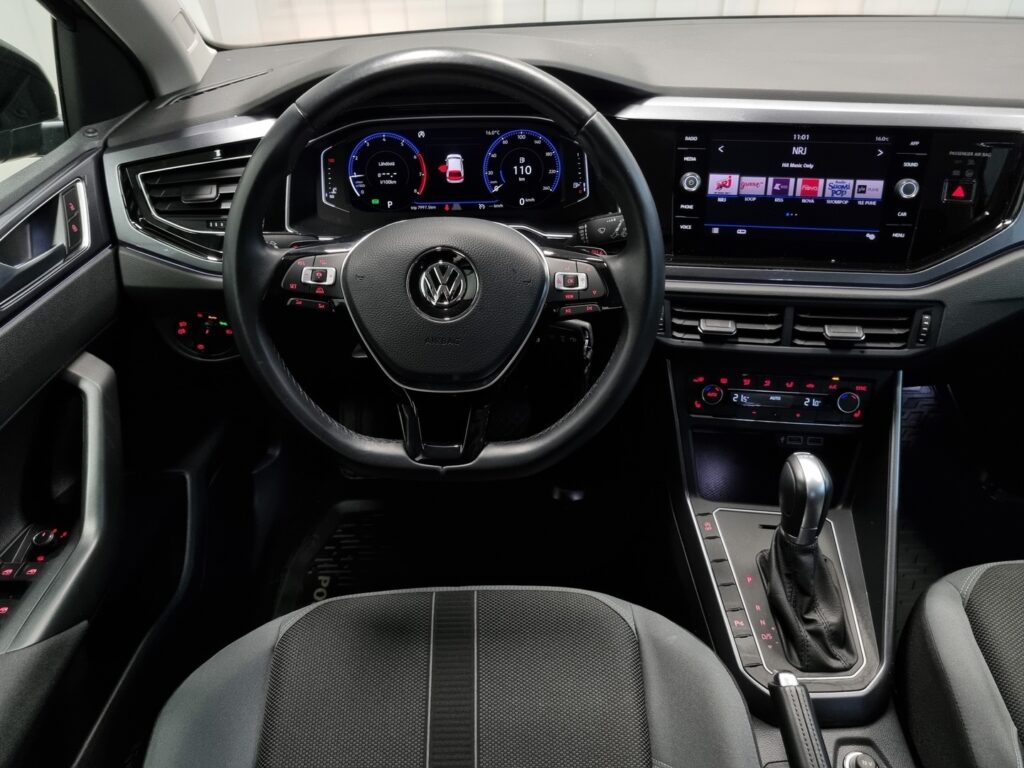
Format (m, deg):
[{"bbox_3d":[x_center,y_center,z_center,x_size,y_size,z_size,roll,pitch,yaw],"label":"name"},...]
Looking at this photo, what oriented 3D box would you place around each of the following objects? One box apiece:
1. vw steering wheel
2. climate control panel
[{"bbox_3d":[-0.056,-0.092,0.656,0.370,0.355,0.100,1,15,-2],"label":"vw steering wheel"},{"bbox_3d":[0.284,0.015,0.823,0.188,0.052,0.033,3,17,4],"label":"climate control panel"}]

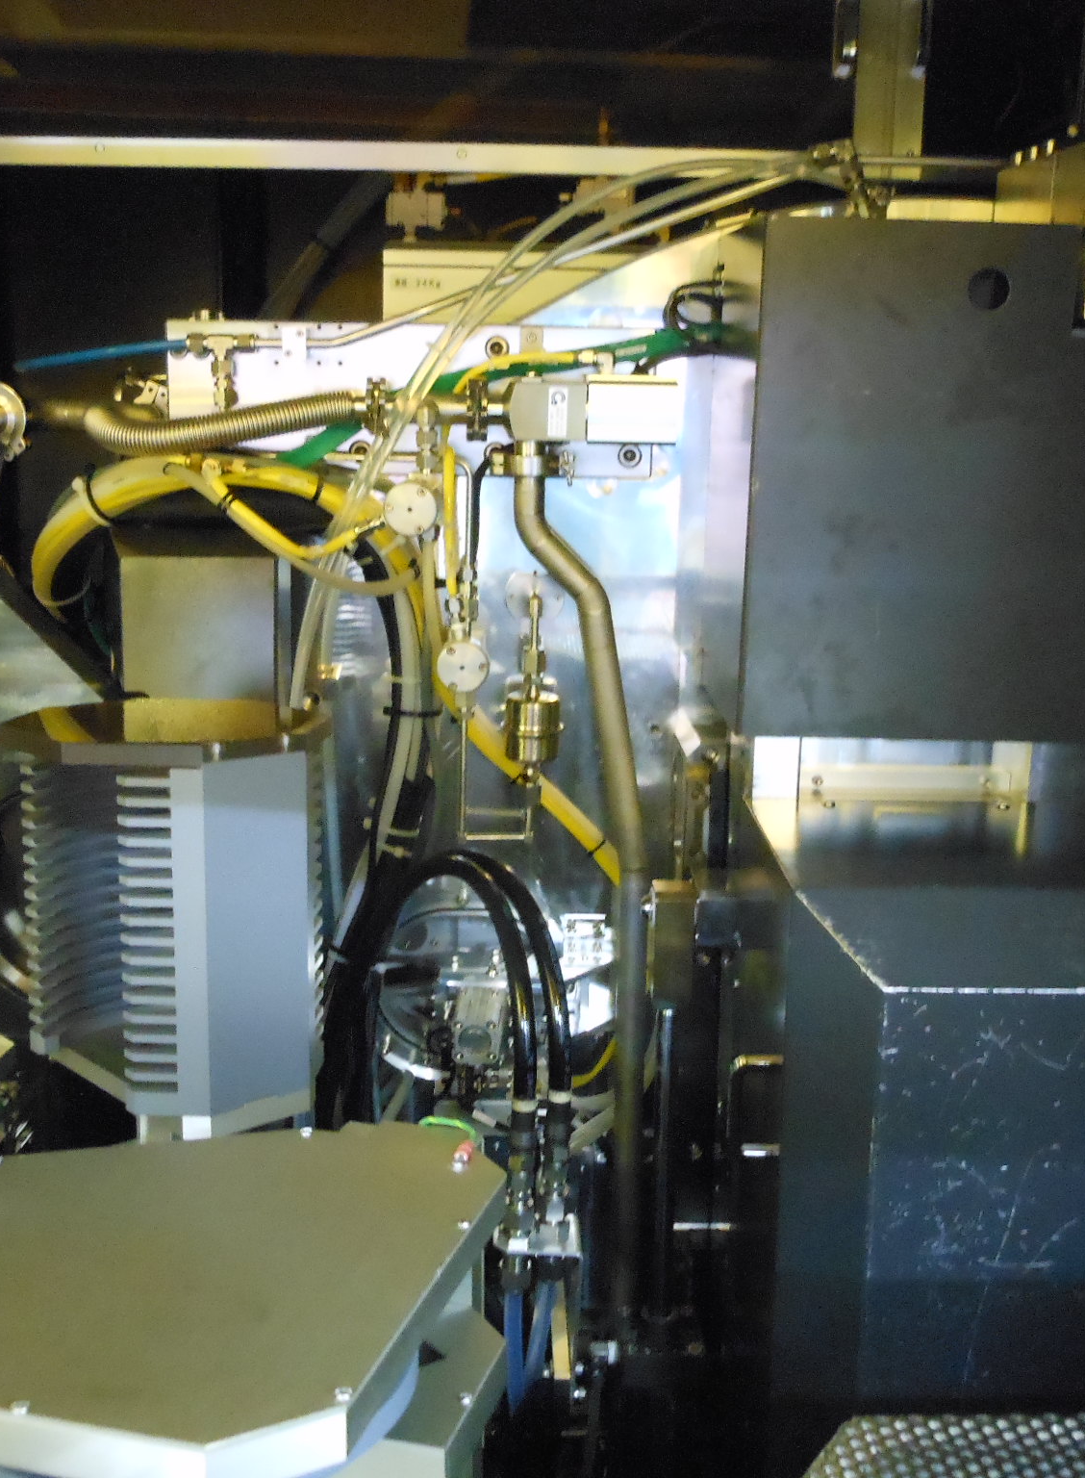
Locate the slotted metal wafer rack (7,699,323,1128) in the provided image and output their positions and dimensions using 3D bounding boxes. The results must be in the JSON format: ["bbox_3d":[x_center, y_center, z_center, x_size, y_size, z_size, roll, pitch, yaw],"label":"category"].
[{"bbox_3d":[-0.274,0.121,1.197,0.226,0.274,0.226,10,13,41],"label":"slotted metal wafer rack"}]

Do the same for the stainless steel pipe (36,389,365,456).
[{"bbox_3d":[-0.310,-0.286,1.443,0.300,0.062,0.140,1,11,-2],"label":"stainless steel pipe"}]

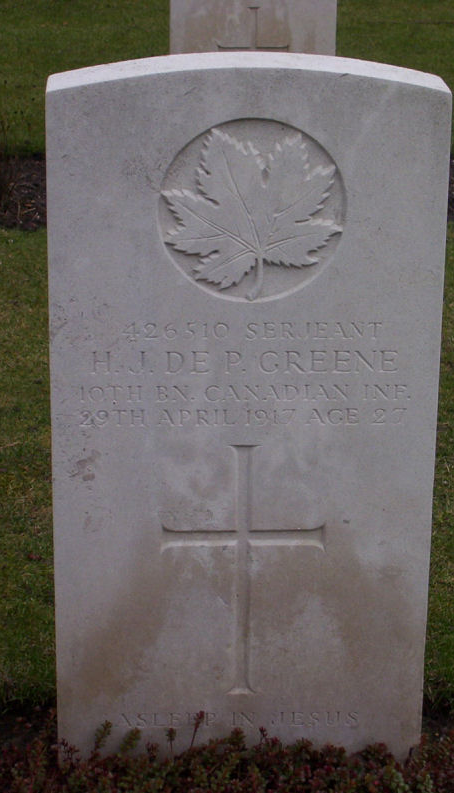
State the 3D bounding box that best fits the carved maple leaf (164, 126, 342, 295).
[{"bbox_3d":[0.024,-0.173,2.193,0.174,0.171,0.013,0,22,-1],"label":"carved maple leaf"}]

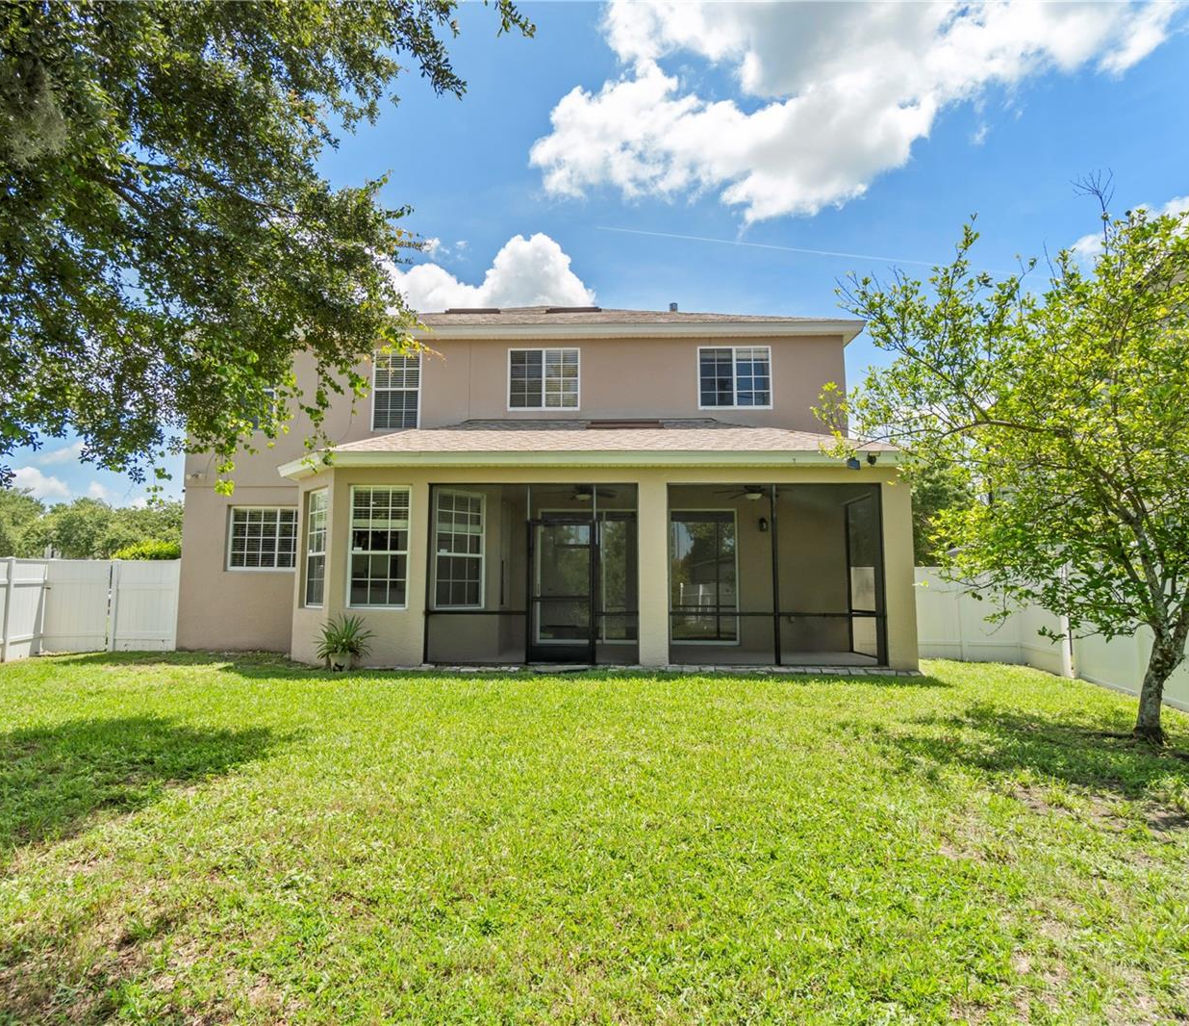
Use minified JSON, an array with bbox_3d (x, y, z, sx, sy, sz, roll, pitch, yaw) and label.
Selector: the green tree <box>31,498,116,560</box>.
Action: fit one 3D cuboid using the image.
[{"bbox_3d":[-30.900,2.100,38.000,4.400,6.000,4.400,4,-7,-39],"label":"green tree"}]

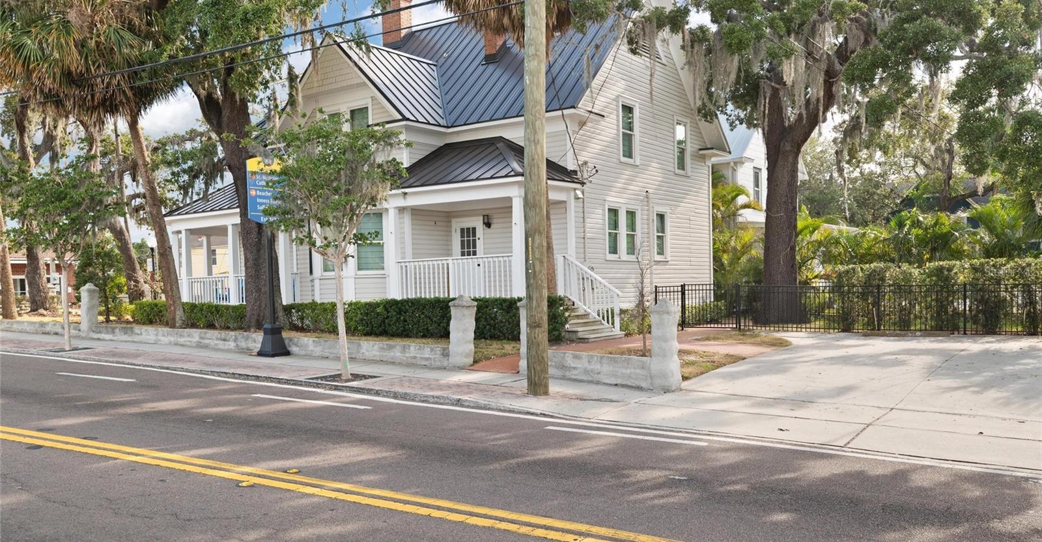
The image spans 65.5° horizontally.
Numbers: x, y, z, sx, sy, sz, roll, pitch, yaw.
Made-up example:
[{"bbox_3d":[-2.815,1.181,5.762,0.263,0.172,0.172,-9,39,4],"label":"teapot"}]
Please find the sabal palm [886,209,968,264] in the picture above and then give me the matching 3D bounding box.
[{"bbox_3d":[13.037,-0.233,26.000,2.600,3.503,2.500,-2,-1,36],"label":"sabal palm"}]

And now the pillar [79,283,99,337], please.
[{"bbox_3d":[-11.386,1.037,21.400,0.370,1.388,0.370,-2,-1,36],"label":"pillar"}]

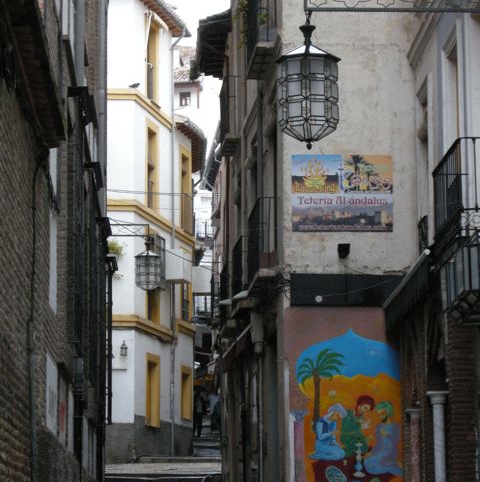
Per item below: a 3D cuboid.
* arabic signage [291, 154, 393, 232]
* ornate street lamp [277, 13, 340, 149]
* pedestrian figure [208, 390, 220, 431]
[{"bbox_3d":[1.417,-0.667,29.545,1.410,1.080,0.030,0,-8,-1],"label":"arabic signage"},{"bbox_3d":[0.635,-1.479,19.711,0.570,1.190,0.570,0,-8,0],"label":"ornate street lamp"},{"bbox_3d":[-0.951,6.431,80.908,0.500,1.680,0.350,-2,-8,15],"label":"pedestrian figure"}]

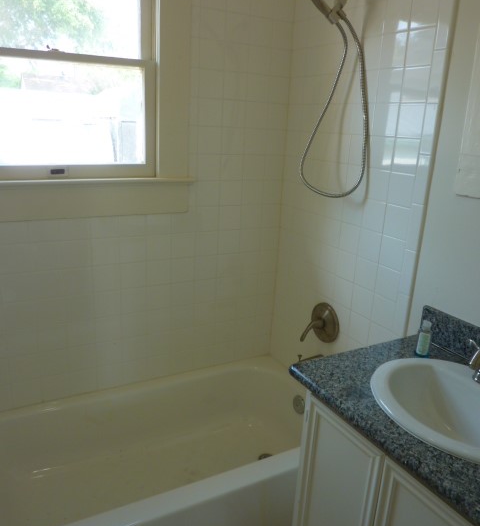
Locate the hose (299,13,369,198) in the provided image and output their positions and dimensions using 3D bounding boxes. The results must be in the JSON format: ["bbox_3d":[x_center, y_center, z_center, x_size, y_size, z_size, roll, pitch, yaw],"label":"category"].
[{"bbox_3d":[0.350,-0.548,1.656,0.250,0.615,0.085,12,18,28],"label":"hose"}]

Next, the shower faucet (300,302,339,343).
[{"bbox_3d":[0.320,0.259,1.935,0.095,0.180,0.178,-6,18,-28],"label":"shower faucet"}]

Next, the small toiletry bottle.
[{"bbox_3d":[0.546,0.225,1.368,0.034,0.109,0.034,11,18,26],"label":"small toiletry bottle"}]

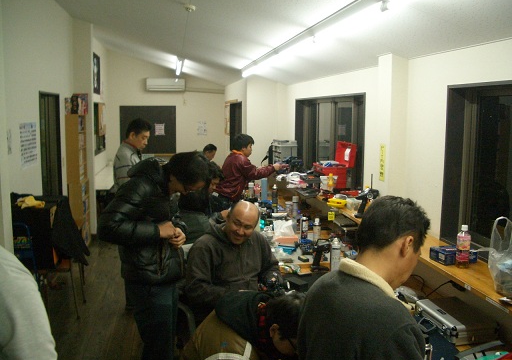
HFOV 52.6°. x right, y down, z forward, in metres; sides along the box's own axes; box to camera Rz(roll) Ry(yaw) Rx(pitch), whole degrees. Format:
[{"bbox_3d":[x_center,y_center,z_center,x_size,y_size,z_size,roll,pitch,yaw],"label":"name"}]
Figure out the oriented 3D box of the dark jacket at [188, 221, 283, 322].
[{"bbox_3d":[-0.110,0.505,2.900,0.570,0.580,0.420,-5,9,-37],"label":"dark jacket"}]

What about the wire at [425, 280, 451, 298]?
[{"bbox_3d":[0.998,0.598,2.869,0.090,0.110,0.160,-1,8,-9],"label":"wire"}]

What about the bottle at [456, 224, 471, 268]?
[{"bbox_3d":[0.975,0.312,2.430,0.066,0.210,0.066,-1,8,-9],"label":"bottle"}]

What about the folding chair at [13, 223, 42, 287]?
[{"bbox_3d":[-2.048,0.767,4.272,0.450,0.800,0.480,-1,8,-9],"label":"folding chair"}]

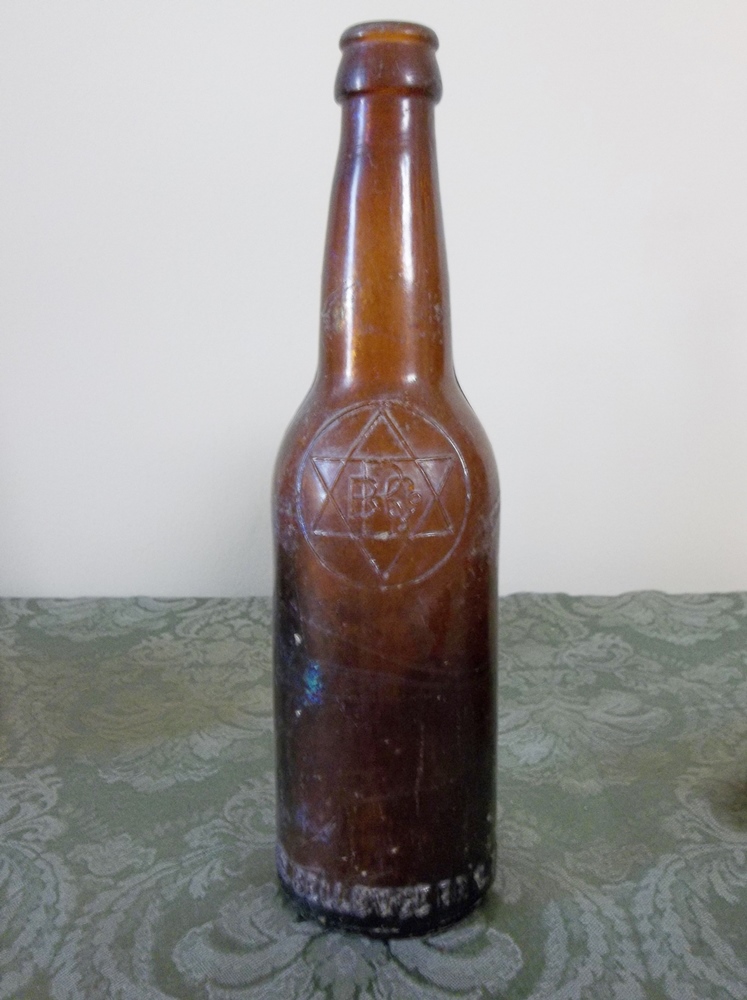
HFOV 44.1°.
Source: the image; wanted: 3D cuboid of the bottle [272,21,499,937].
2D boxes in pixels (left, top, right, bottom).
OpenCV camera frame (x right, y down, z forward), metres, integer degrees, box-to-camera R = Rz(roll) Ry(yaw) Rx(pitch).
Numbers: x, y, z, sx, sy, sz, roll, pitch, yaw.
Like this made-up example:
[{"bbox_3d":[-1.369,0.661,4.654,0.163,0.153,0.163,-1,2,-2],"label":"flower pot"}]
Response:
[{"bbox_3d":[0.004,-0.006,0.260,0.064,0.238,0.064,0,5,0],"label":"bottle"}]

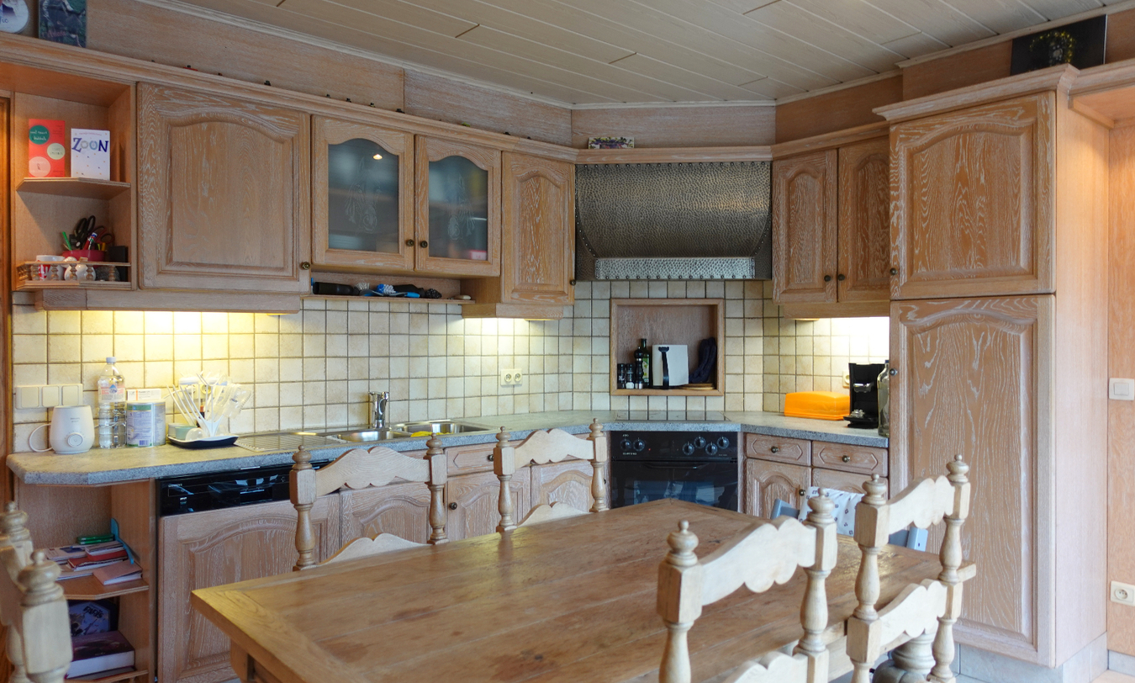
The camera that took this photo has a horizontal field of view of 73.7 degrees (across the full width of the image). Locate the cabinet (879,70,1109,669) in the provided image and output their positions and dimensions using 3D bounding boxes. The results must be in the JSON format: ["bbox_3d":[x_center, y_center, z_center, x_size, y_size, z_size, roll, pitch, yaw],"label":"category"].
[{"bbox_3d":[1.650,0.097,2.932,0.571,2.035,0.622,0,0,-41],"label":"cabinet"}]

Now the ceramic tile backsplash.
[{"bbox_3d":[-0.209,0.031,3.098,3.274,0.704,1.422,0,0,-38],"label":"ceramic tile backsplash"}]

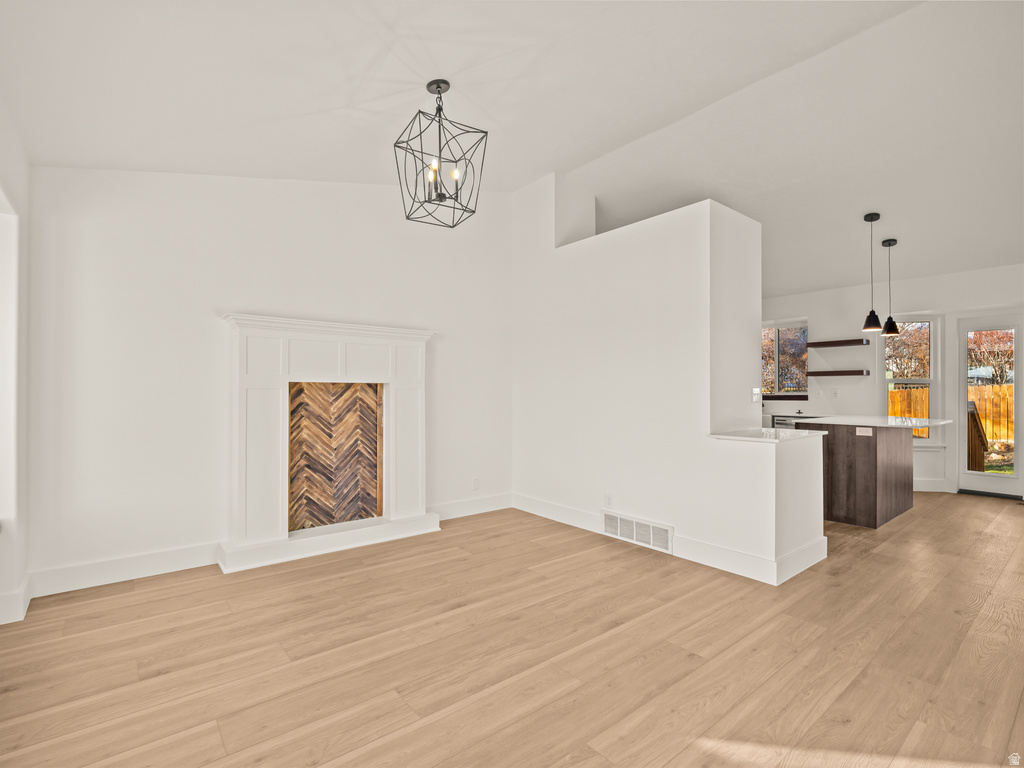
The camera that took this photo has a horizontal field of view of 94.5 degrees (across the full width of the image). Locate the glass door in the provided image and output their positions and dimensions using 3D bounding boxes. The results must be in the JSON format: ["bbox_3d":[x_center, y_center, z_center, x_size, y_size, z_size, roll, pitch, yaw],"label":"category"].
[{"bbox_3d":[5.434,0.243,5.385,0.050,2.001,0.512,1,-1,-38],"label":"glass door"}]

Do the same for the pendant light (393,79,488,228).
[{"bbox_3d":[-0.399,-1.300,2.633,0.397,0.732,0.397,0,-1,-32],"label":"pendant light"}]

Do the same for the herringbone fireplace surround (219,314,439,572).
[{"bbox_3d":[-1.324,0.399,3.698,1.629,1.708,0.262,1,-1,-38],"label":"herringbone fireplace surround"}]

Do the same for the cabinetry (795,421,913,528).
[{"bbox_3d":[3.473,0.829,4.779,1.259,0.891,0.647,1,-1,-38],"label":"cabinetry"}]

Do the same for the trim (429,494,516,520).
[{"bbox_3d":[-0.386,1.188,4.587,0.976,0.152,0.020,1,-1,-38],"label":"trim"}]

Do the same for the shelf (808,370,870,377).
[{"bbox_3d":[4.141,-0.132,6.026,0.201,0.055,0.634,1,-1,-38],"label":"shelf"}]

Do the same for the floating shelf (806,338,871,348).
[{"bbox_3d":[4.142,-0.505,6.029,0.201,0.059,0.634,1,-1,-38],"label":"floating shelf"}]

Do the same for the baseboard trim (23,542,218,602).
[{"bbox_3d":[-2.415,1.168,3.022,0.915,0.152,0.020,1,-1,-38],"label":"baseboard trim"}]

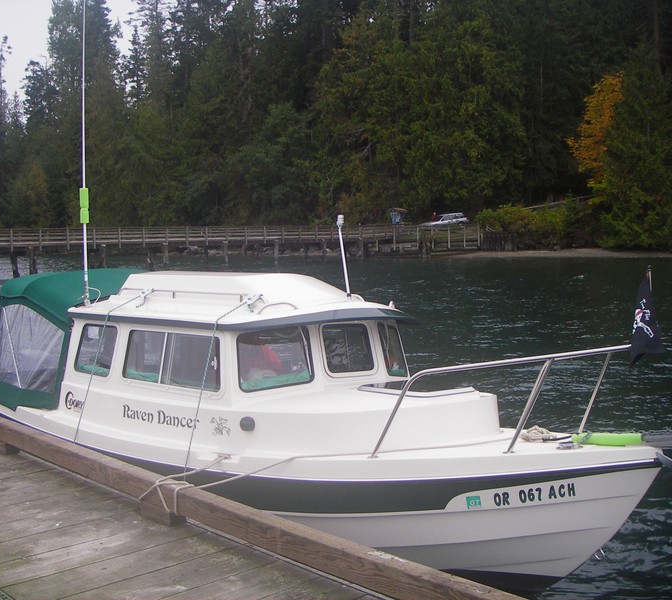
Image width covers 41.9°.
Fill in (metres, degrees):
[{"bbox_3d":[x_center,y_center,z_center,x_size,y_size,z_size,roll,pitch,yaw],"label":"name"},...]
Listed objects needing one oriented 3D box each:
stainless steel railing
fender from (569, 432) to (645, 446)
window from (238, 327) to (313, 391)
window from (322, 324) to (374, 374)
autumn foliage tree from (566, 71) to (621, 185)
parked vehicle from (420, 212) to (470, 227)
[{"bbox_3d":[1.124,0.518,4.673,1.440,0.710,1.320,0,3,-43],"label":"stainless steel railing"},{"bbox_3d":[1.358,0.702,4.419,0.068,0.068,0.405,0,-5,-43],"label":"fender"},{"bbox_3d":[-0.383,0.372,5.508,0.495,0.352,0.035,-7,-11,-16],"label":"window"},{"bbox_3d":[0.088,0.321,5.796,0.405,0.313,0.035,0,-13,-43],"label":"window"},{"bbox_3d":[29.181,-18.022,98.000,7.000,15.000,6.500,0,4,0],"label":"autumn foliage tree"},{"bbox_3d":[10.872,-7.936,88.000,4.750,1.600,1.800,-8,5,-30],"label":"parked vehicle"}]

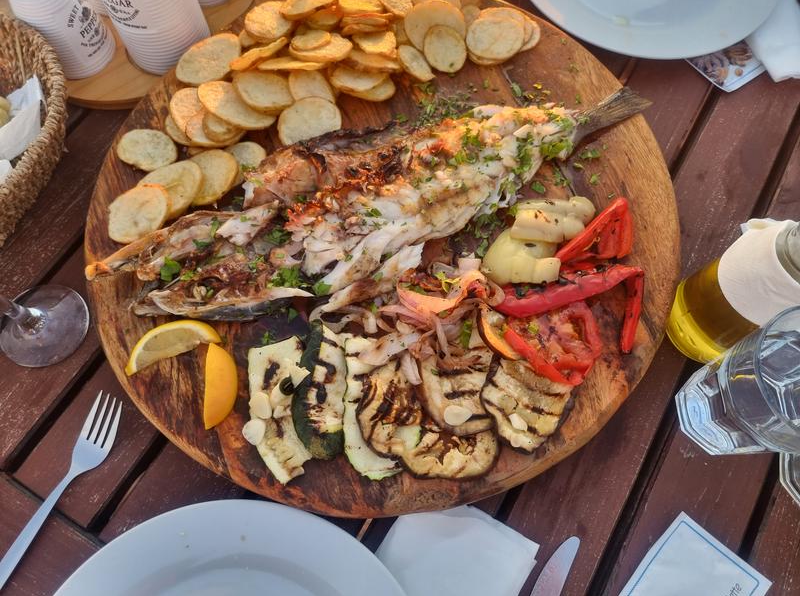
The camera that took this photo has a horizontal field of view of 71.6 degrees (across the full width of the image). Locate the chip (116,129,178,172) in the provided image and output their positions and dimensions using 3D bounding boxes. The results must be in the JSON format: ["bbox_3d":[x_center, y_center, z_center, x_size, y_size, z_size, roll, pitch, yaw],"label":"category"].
[{"bbox_3d":[-0.227,-0.134,0.498,0.054,0.005,0.040,31,73,11],"label":"chip"}]

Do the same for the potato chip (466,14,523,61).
[{"bbox_3d":[0.091,-0.249,0.531,0.054,0.006,0.052,0,70,1],"label":"potato chip"}]

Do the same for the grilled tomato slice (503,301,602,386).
[{"bbox_3d":[0.127,0.030,0.428,0.067,0.025,0.073,0,69,1],"label":"grilled tomato slice"}]

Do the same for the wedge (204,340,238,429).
[{"bbox_3d":[-0.132,0.064,0.411,0.027,0.027,0.065,-4,70,-1],"label":"wedge"}]

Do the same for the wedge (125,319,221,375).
[{"bbox_3d":[-0.176,0.034,0.425,0.072,0.024,0.031,-21,71,-7],"label":"wedge"}]

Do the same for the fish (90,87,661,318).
[{"bbox_3d":[-0.010,-0.087,0.457,0.486,0.045,0.152,-24,71,-8],"label":"fish"}]

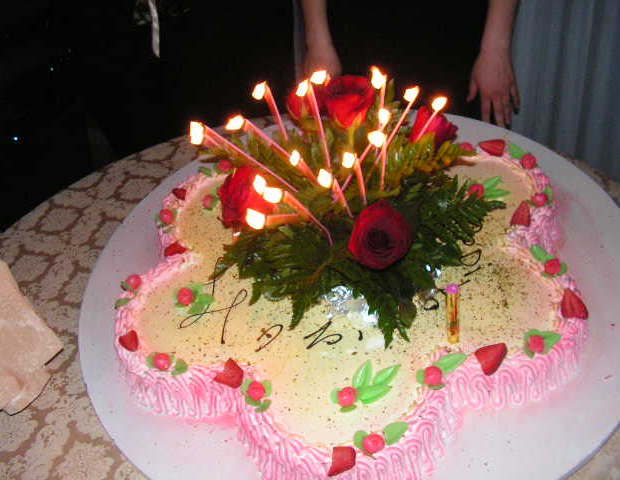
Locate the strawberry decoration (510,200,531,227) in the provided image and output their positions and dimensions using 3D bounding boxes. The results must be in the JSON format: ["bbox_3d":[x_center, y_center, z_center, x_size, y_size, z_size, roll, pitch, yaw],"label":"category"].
[{"bbox_3d":[0.279,-0.034,0.880,0.024,0.014,0.038,9,46,20],"label":"strawberry decoration"}]

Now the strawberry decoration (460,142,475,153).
[{"bbox_3d":[0.250,-0.146,1.057,0.022,0.022,0.022,-11,43,0],"label":"strawberry decoration"}]

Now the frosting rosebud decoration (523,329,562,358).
[{"bbox_3d":[0.248,0.110,0.710,0.038,0.018,0.031,-18,44,-8],"label":"frosting rosebud decoration"}]

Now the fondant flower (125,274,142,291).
[{"bbox_3d":[-0.247,0.060,0.935,0.022,0.022,0.022,-11,43,0],"label":"fondant flower"}]

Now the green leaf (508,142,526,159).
[{"bbox_3d":[0.296,-0.128,0.950,0.020,0.012,0.028,-30,47,-20],"label":"green leaf"}]

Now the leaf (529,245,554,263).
[{"bbox_3d":[0.289,0.017,0.829,0.016,0.007,0.028,-32,47,-22],"label":"leaf"}]

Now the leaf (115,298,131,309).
[{"bbox_3d":[-0.236,0.080,0.838,0.019,0.008,0.012,-27,46,-17],"label":"leaf"}]

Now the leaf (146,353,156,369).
[{"bbox_3d":[-0.198,0.152,0.841,0.017,0.007,0.019,-6,43,5],"label":"leaf"}]

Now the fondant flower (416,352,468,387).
[{"bbox_3d":[0.155,0.146,0.768,0.066,0.020,0.030,-30,46,-20],"label":"fondant flower"}]

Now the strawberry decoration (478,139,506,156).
[{"bbox_3d":[0.272,-0.138,0.992,0.038,0.014,0.025,7,46,18],"label":"strawberry decoration"}]

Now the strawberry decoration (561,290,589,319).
[{"bbox_3d":[0.295,0.071,0.742,0.030,0.018,0.038,4,50,3],"label":"strawberry decoration"}]

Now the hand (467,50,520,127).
[{"bbox_3d":[0.349,-0.283,1.260,0.100,0.165,0.055,4,45,15],"label":"hand"}]

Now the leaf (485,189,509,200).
[{"bbox_3d":[0.278,-0.070,0.985,0.036,0.006,0.016,-7,43,4],"label":"leaf"}]

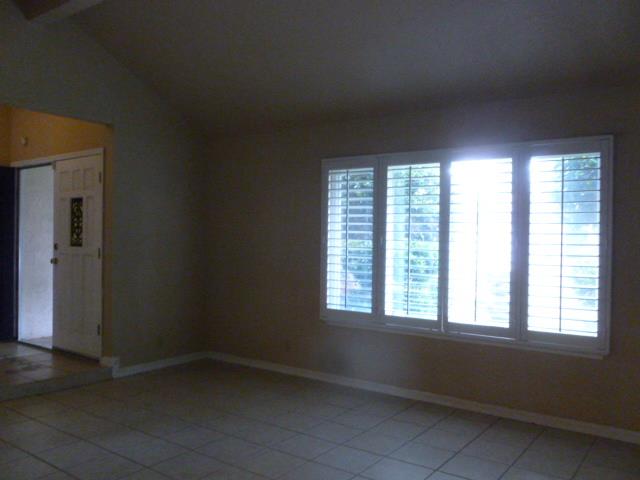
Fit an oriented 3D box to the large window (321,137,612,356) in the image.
[{"bbox_3d":[1.001,0.019,4.263,2.472,1.536,0.120,1,0,37],"label":"large window"}]

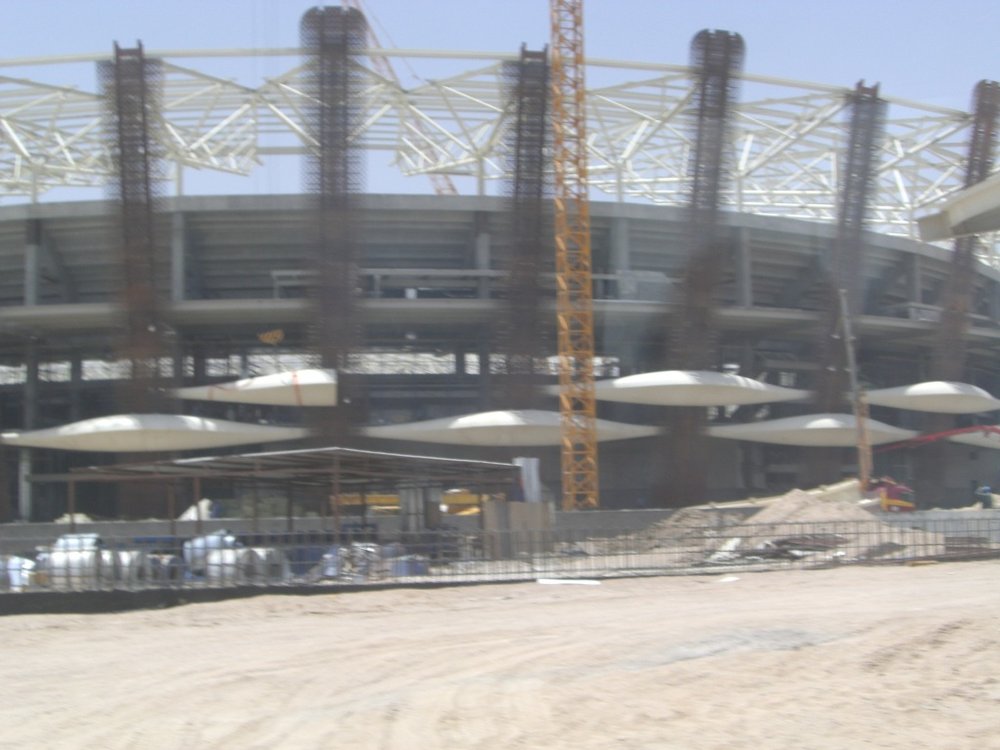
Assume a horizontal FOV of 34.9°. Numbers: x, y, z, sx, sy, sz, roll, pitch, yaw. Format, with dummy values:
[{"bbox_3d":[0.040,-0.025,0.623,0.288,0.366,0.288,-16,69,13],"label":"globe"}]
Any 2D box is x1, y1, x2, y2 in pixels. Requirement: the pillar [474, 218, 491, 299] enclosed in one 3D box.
[{"bbox_3d":[-1.436,-9.691,130.365,0.900,7.387,0.900,0,-6,-14],"label":"pillar"}]

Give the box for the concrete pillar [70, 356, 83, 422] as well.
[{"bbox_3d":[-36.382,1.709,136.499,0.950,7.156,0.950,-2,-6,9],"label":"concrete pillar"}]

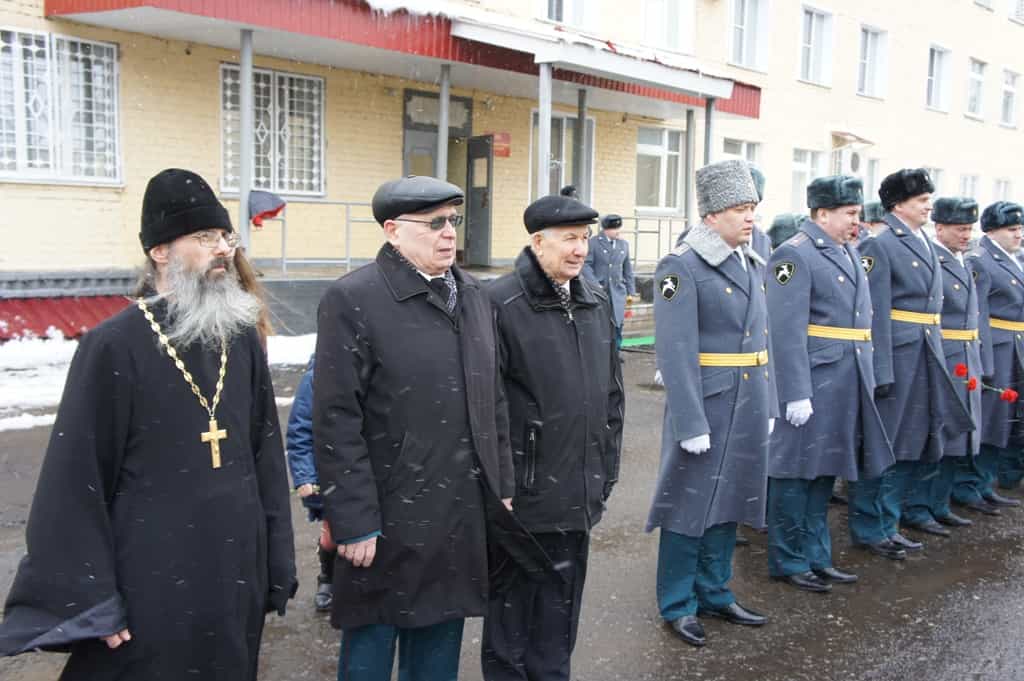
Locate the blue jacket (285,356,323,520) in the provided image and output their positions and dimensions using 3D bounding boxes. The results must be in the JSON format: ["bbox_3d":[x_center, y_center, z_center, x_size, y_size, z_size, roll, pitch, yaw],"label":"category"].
[{"bbox_3d":[-0.721,0.372,4.228,0.320,0.660,0.420,6,7,40],"label":"blue jacket"}]

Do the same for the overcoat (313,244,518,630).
[{"bbox_3d":[-0.279,0.255,2.839,0.420,1.040,0.580,6,8,42],"label":"overcoat"}]

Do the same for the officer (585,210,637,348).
[{"bbox_3d":[1.186,-0.608,12.196,0.600,1.830,0.420,0,6,-15],"label":"officer"}]

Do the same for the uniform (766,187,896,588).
[{"bbox_3d":[1.418,0.190,4.634,0.440,1.830,0.560,6,7,38],"label":"uniform"}]

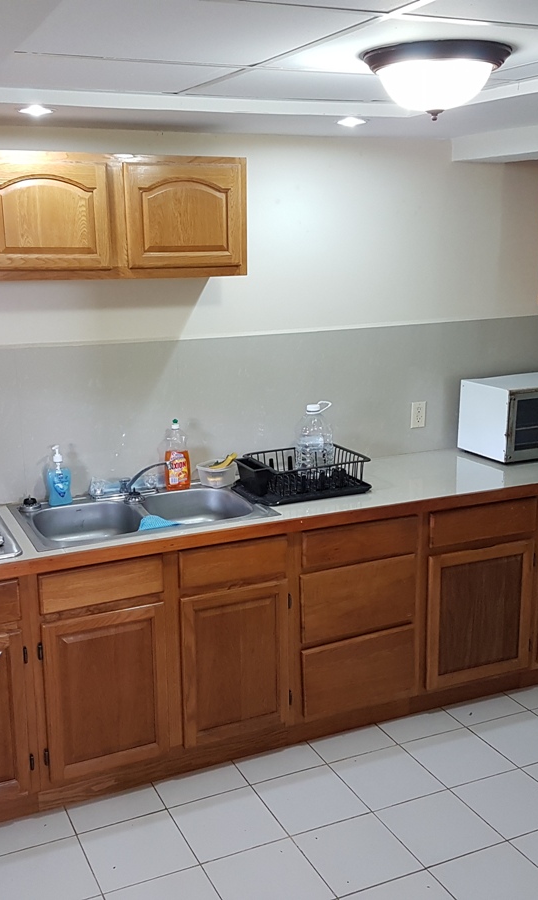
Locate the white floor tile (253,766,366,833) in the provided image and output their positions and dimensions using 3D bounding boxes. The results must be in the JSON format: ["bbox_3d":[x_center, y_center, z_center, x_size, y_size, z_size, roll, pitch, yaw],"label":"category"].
[{"bbox_3d":[0.136,1.172,3.018,0.300,0.010,0.300,-6,14,-24],"label":"white floor tile"}]

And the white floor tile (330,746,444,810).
[{"bbox_3d":[0.413,1.142,3.139,0.300,0.010,0.300,-6,14,-24],"label":"white floor tile"}]

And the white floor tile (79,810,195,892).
[{"bbox_3d":[-0.405,1.226,2.767,0.298,0.010,0.298,-6,14,-24],"label":"white floor tile"}]

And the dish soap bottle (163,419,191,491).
[{"bbox_3d":[-0.340,0.019,3.349,0.092,0.261,0.062,-5,13,-18],"label":"dish soap bottle"}]

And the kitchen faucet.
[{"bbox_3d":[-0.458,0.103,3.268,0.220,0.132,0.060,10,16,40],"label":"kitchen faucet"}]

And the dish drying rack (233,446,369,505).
[{"bbox_3d":[0.112,0.086,3.363,0.440,0.122,0.315,-7,14,-26],"label":"dish drying rack"}]

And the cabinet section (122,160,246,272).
[{"bbox_3d":[-0.339,-0.805,3.122,0.398,0.330,0.300,-6,14,-23],"label":"cabinet section"}]

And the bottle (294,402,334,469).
[{"bbox_3d":[0.174,-0.042,3.435,0.146,0.284,0.146,0,13,0],"label":"bottle"}]

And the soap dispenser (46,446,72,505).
[{"bbox_3d":[-0.743,0.088,3.191,0.079,0.207,0.045,-5,13,-21],"label":"soap dispenser"}]

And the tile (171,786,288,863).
[{"bbox_3d":[-0.135,1.208,2.912,0.302,0.010,0.302,-6,14,-24],"label":"tile"}]

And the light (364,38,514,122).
[{"bbox_3d":[0.406,-0.883,2.203,0.360,0.146,0.360,-1,13,0],"label":"light"}]

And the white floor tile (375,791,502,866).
[{"bbox_3d":[0.543,1.210,2.887,0.302,0.010,0.302,-6,14,-24],"label":"white floor tile"}]

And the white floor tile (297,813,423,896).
[{"bbox_3d":[0.267,1.224,2.742,0.298,0.010,0.298,-6,14,-24],"label":"white floor tile"}]

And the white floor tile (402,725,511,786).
[{"bbox_3d":[0.691,1.120,3.281,0.302,0.010,0.302,-6,14,-24],"label":"white floor tile"}]

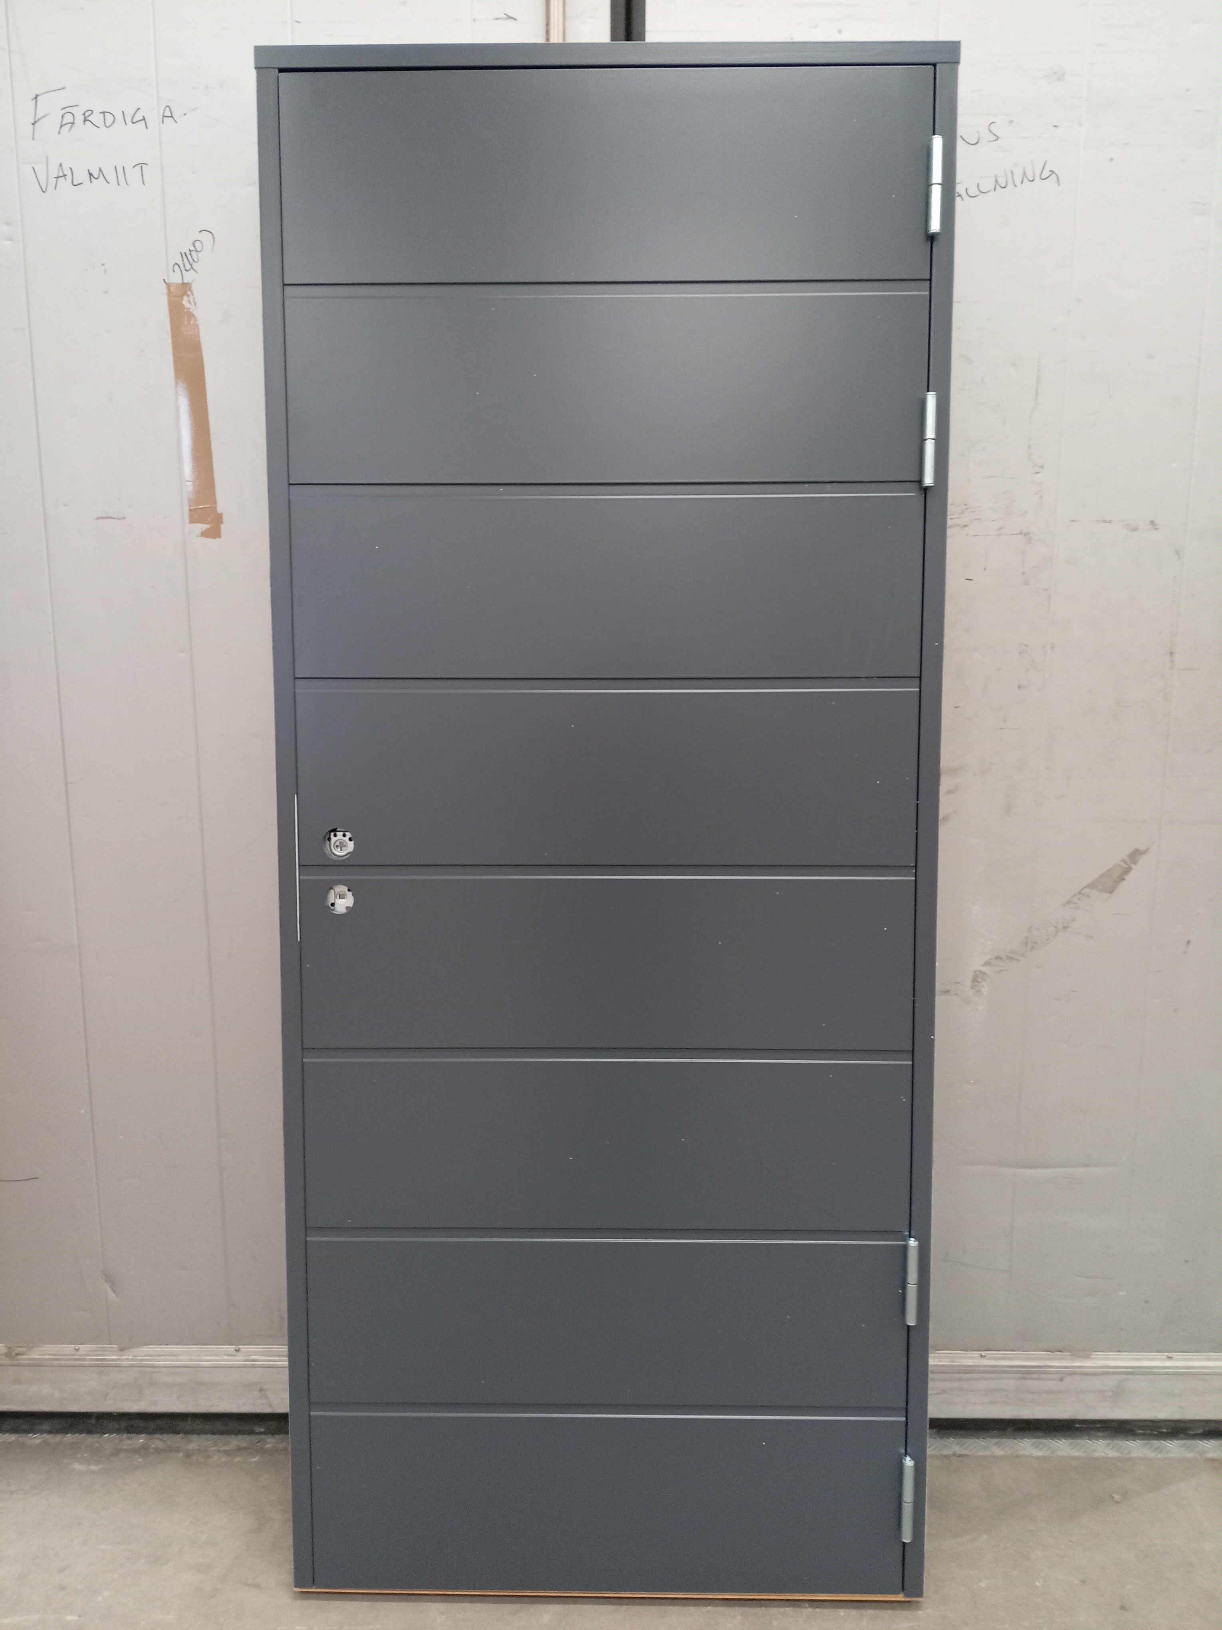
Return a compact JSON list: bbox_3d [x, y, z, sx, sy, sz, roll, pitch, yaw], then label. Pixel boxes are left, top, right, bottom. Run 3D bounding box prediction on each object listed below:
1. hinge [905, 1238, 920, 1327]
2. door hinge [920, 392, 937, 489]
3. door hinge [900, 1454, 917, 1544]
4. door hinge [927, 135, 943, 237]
[{"bbox_3d":[0.413,0.641,1.746,0.015,0.118,0.016,0,5,1],"label":"hinge"},{"bbox_3d":[0.411,-0.483,1.643,0.015,0.118,0.016,0,5,1],"label":"door hinge"},{"bbox_3d":[0.414,0.955,1.775,0.015,0.118,0.016,0,5,1],"label":"door hinge"},{"bbox_3d":[0.411,-0.797,1.614,0.015,0.118,0.016,0,5,1],"label":"door hinge"}]

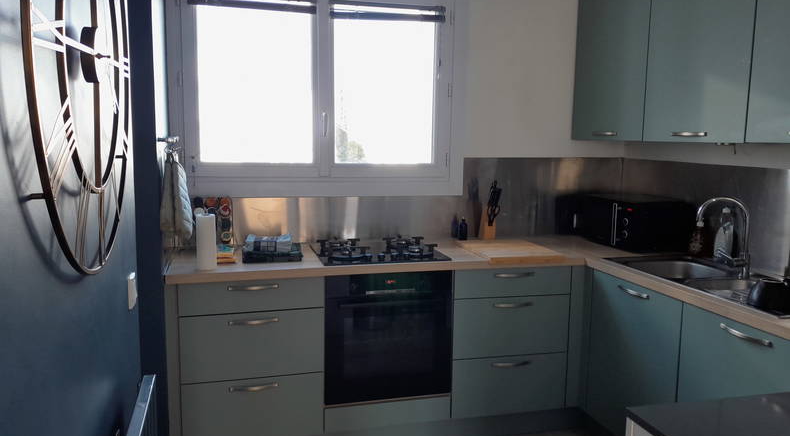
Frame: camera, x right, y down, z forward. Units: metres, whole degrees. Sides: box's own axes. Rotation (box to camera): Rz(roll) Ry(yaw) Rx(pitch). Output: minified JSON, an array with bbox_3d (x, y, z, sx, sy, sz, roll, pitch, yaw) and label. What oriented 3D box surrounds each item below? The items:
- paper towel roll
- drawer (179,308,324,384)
[{"bbox_3d":[-0.802,0.098,2.523,0.086,0.228,0.086,-1,8,-15],"label":"paper towel roll"},{"bbox_3d":[-0.659,0.510,2.755,0.592,0.287,0.510,-1,8,-15],"label":"drawer"}]

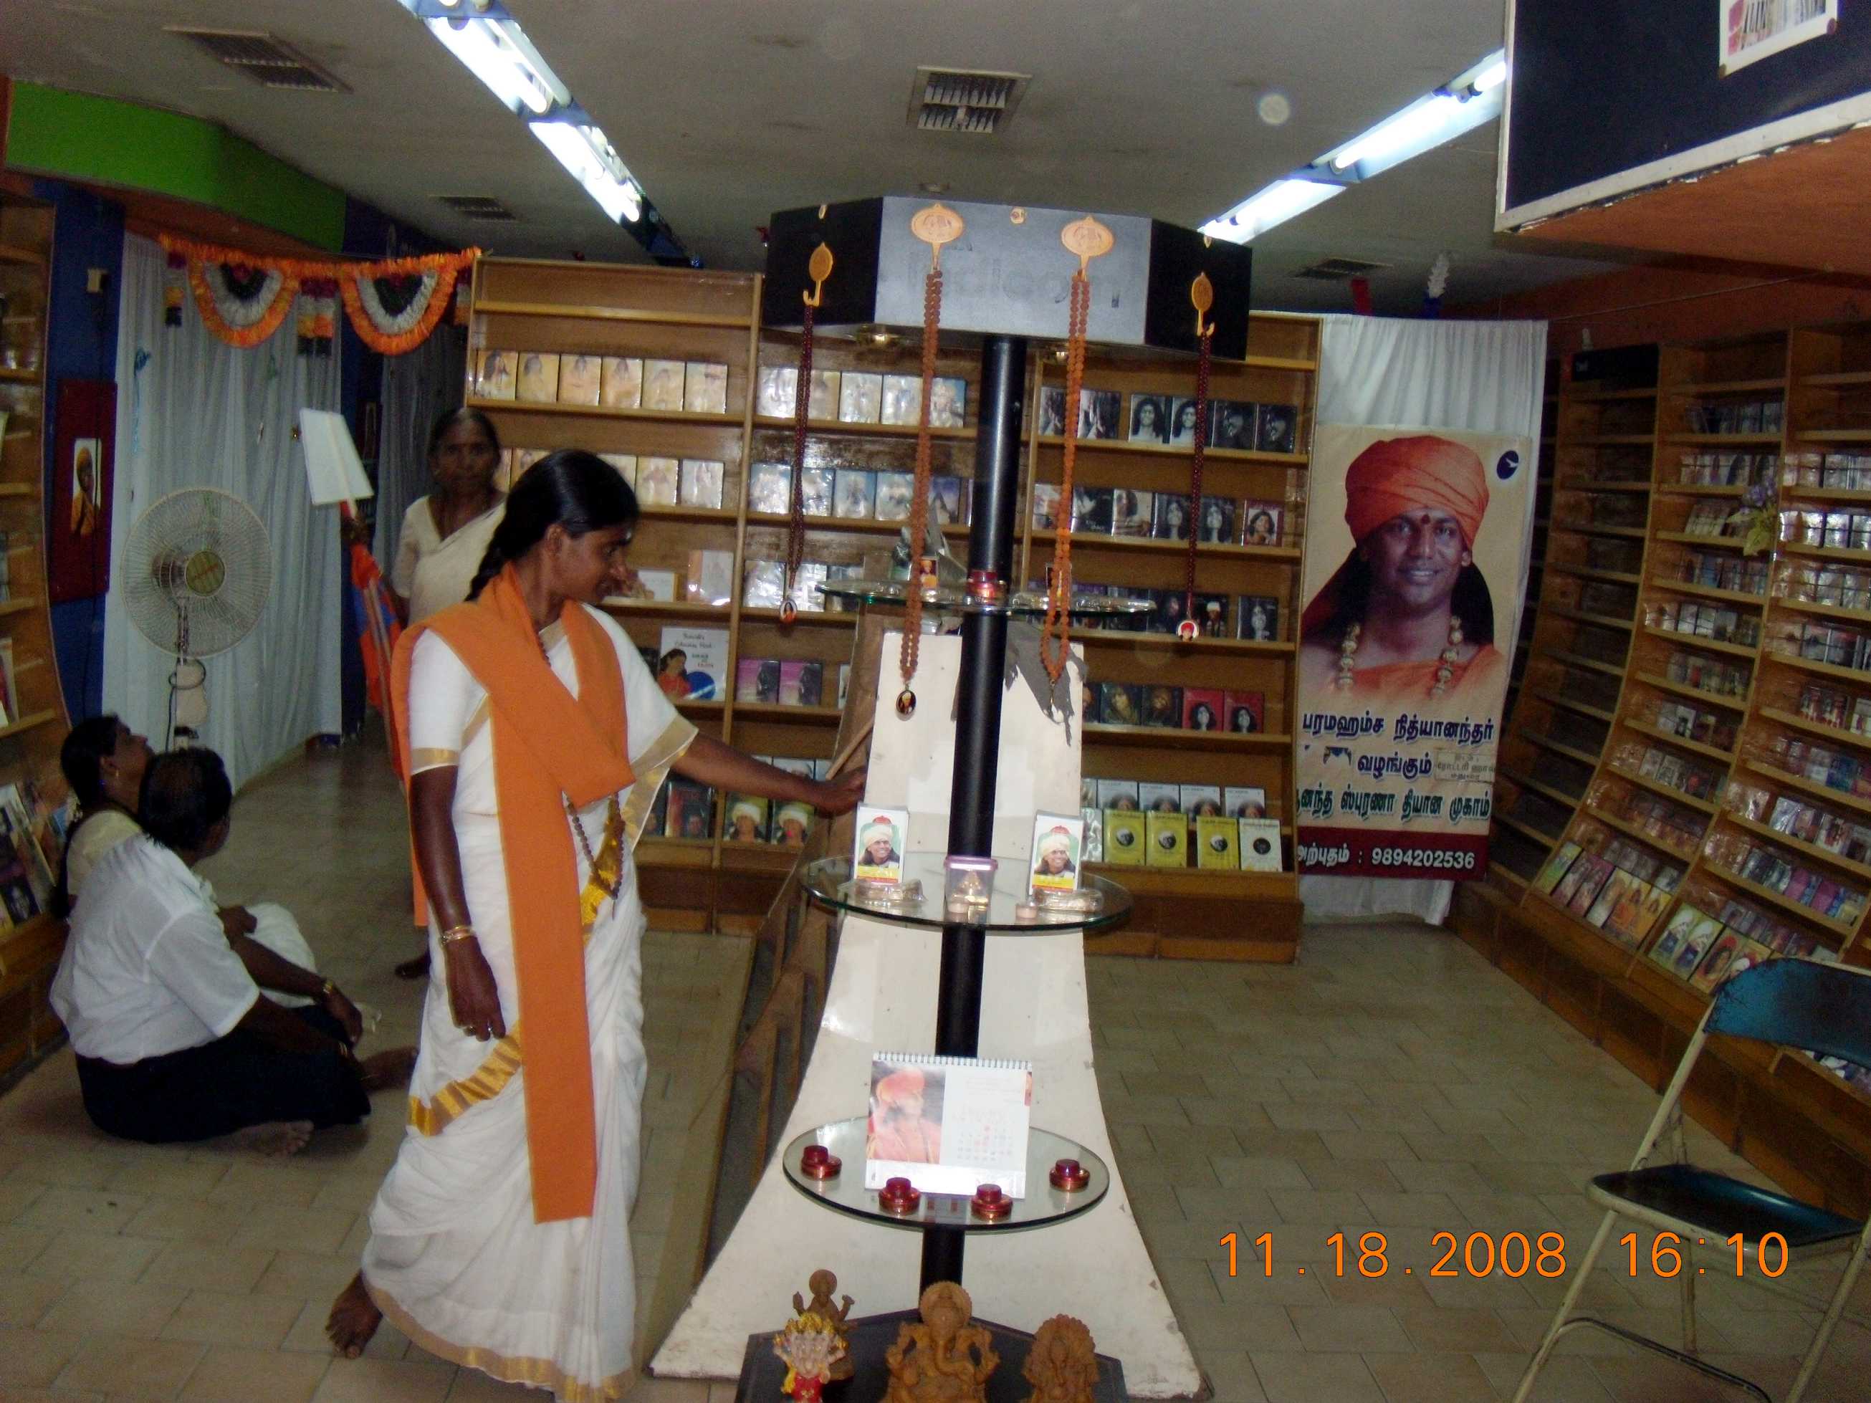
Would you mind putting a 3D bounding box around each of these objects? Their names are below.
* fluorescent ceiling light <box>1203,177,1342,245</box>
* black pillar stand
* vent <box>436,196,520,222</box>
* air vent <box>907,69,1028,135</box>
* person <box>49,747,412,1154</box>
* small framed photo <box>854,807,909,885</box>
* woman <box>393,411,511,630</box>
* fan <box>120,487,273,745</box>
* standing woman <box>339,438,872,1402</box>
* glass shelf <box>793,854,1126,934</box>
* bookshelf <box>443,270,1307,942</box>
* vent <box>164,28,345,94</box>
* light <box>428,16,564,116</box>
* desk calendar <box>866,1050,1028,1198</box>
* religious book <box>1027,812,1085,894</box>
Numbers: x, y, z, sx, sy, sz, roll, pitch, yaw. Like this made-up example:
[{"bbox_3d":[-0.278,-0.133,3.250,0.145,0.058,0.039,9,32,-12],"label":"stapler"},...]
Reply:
[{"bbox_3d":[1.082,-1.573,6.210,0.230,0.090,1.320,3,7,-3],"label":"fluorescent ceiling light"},{"bbox_3d":[0.044,0.264,2.731,0.060,1.518,0.060,3,7,-3],"label":"black pillar stand"},{"bbox_3d":[-1.793,-1.960,7.711,0.255,0.040,0.800,3,7,-3],"label":"vent"},{"bbox_3d":[0.070,-1.454,4.695,0.255,0.040,0.800,3,7,-3],"label":"air vent"},{"bbox_3d":[-1.574,0.496,4.338,0.760,0.810,0.640,-1,9,-33],"label":"person"},{"bbox_3d":[-0.071,0.192,2.558,0.064,0.104,0.025,4,6,2],"label":"small framed photo"},{"bbox_3d":[-1.343,-0.042,5.489,0.450,1.571,0.290,4,7,-2],"label":"woman"},{"bbox_3d":[-2.001,0.090,5.222,0.420,1.335,0.460,9,9,38],"label":"fan"},{"bbox_3d":[-0.551,0.337,3.217,0.758,1.478,0.422,-1,8,-32],"label":"standing woman"},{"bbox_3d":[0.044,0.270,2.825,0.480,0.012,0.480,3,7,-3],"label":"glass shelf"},{"bbox_3d":[-0.159,-0.297,6.295,2.735,2.060,0.550,3,7,-3],"label":"bookshelf"},{"bbox_3d":[-1.639,-1.569,4.733,0.255,0.040,0.800,3,7,-3],"label":"vent"},{"bbox_3d":[-1.089,-1.635,4.999,0.200,0.090,1.220,3,7,-3],"label":"light"},{"bbox_3d":[0.019,0.582,2.701,0.220,0.175,0.090,4,7,0],"label":"desk calendar"},{"bbox_3d":[0.171,0.216,2.695,0.070,0.110,0.018,6,7,17],"label":"religious book"}]

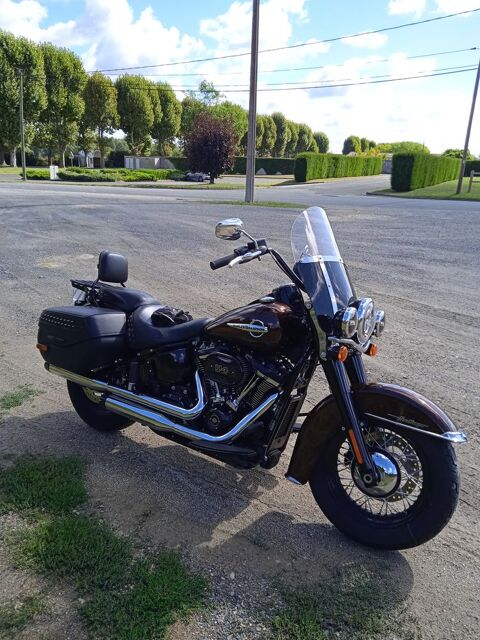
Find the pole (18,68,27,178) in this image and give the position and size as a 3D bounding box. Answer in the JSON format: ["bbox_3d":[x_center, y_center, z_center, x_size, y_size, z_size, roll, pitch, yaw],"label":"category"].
[{"bbox_3d":[-14.630,-13.038,34.822,0.320,7.080,0.320,1,17,0],"label":"pole"}]

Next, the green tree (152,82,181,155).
[{"bbox_3d":[-11.650,-31.051,82.622,4.860,12.580,4.860,1,17,0],"label":"green tree"}]

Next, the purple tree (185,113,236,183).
[{"bbox_3d":[-2.035,-11.800,35.616,3.576,4.612,3.576,1,17,0],"label":"purple tree"}]

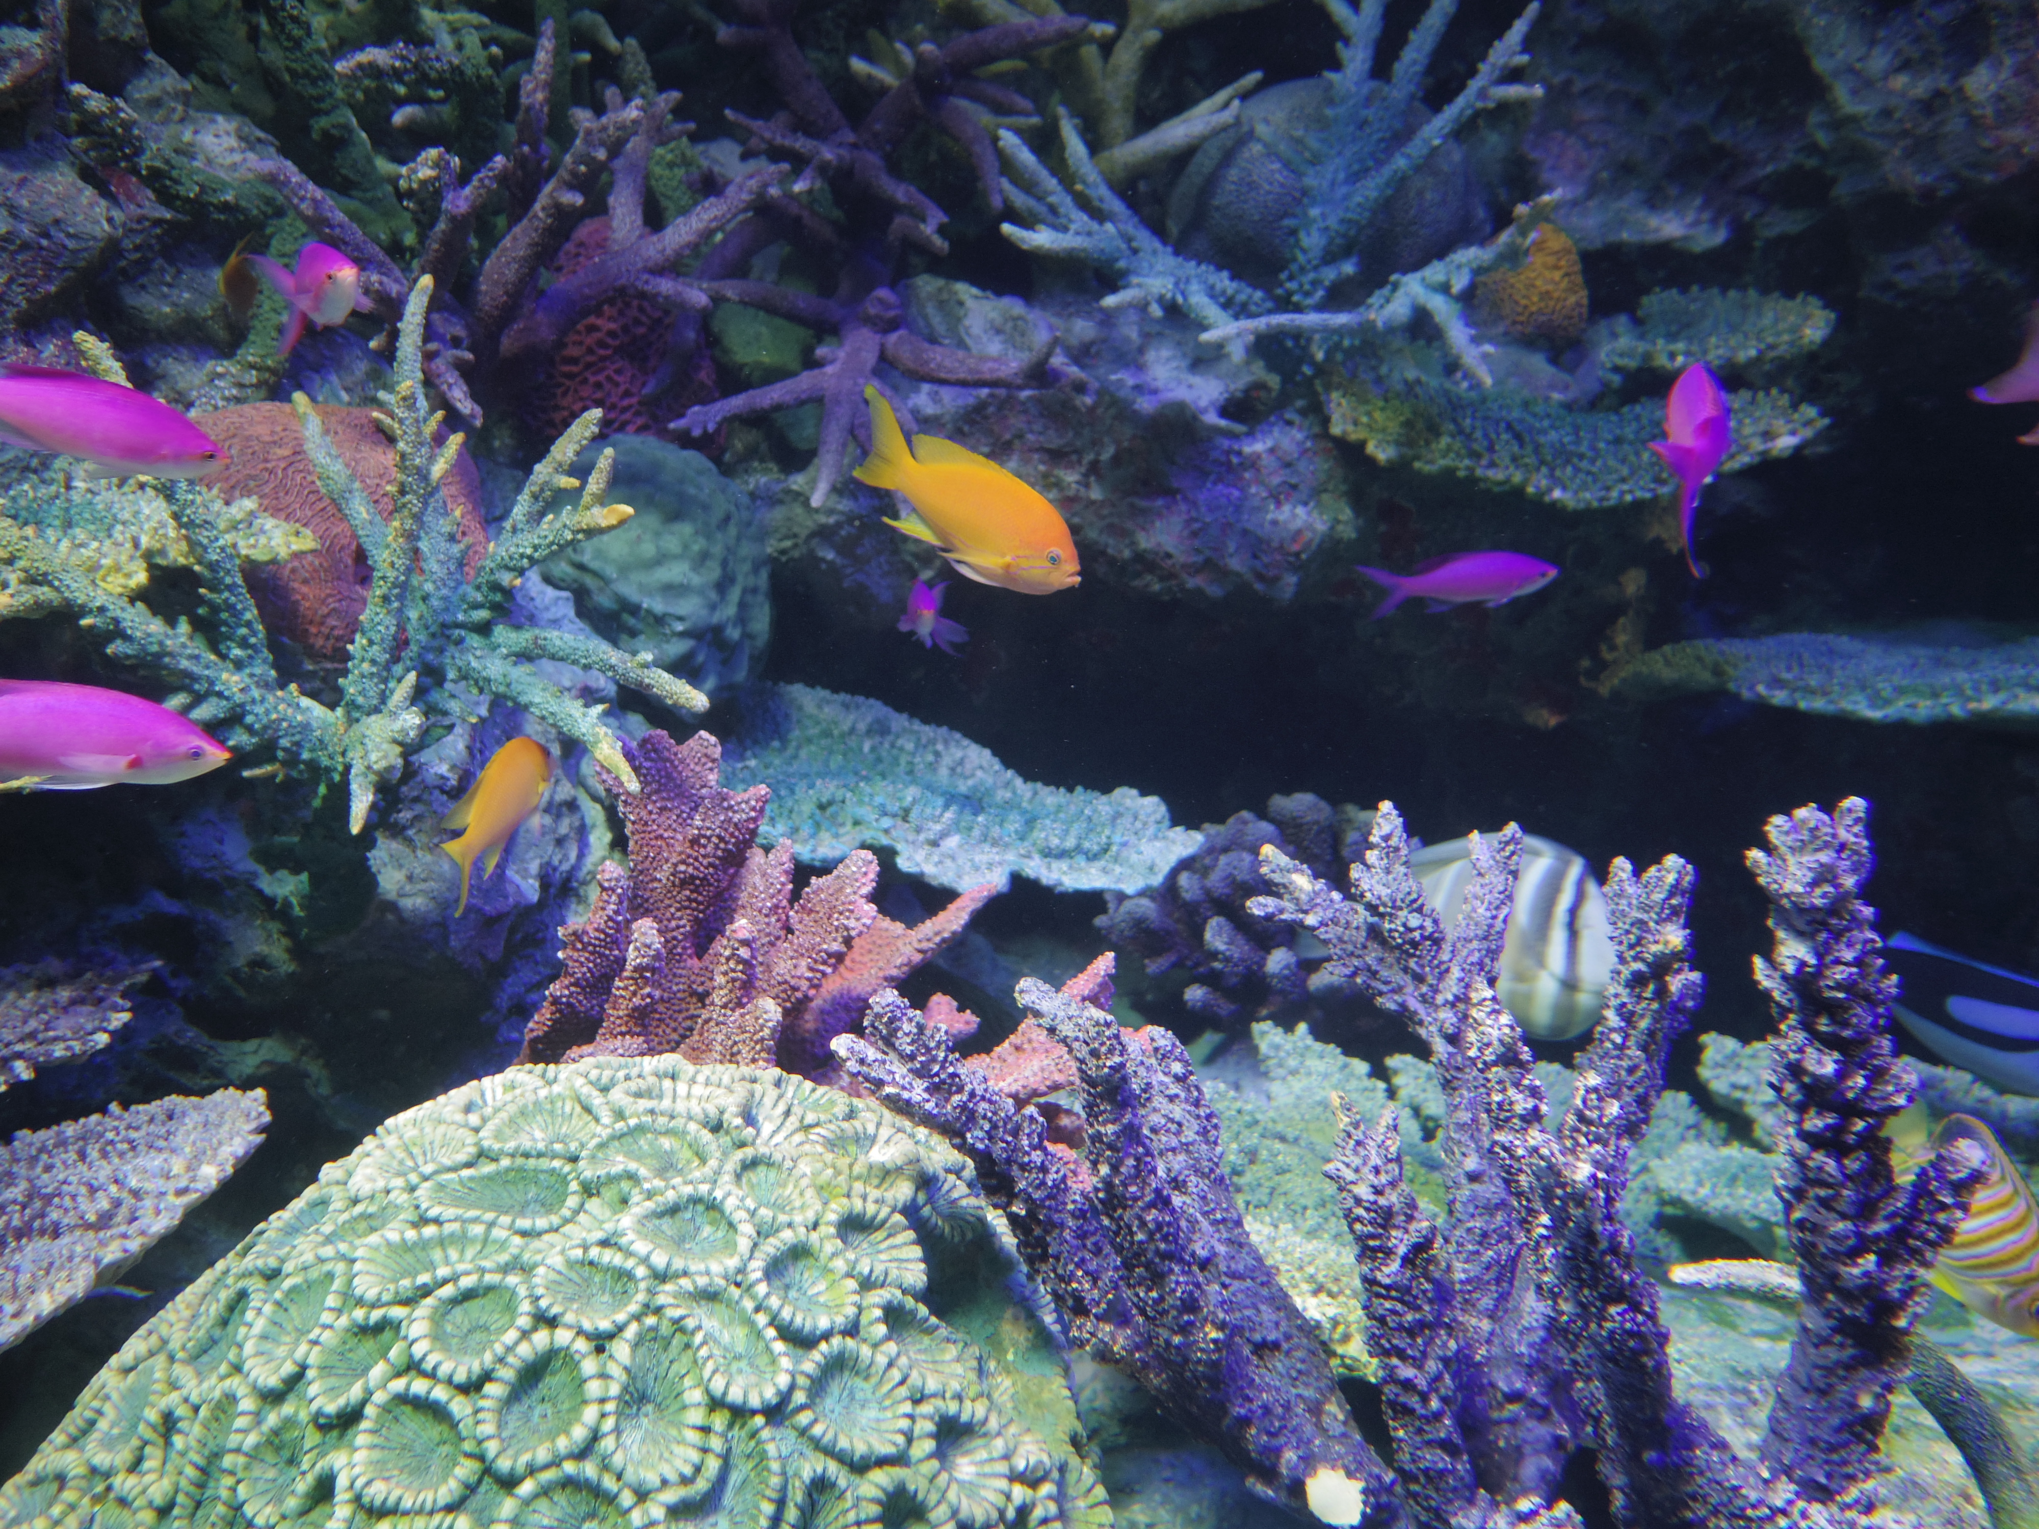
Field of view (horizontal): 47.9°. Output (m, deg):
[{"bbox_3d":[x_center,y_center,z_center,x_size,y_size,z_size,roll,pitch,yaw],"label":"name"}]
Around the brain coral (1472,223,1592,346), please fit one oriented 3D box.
[{"bbox_3d":[0.389,-0.365,1.750,0.090,0.097,0.085,0,12,0],"label":"brain coral"}]

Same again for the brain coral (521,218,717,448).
[{"bbox_3d":[-0.254,-0.275,1.460,0.125,0.145,0.115,0,12,0],"label":"brain coral"}]

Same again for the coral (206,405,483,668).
[{"bbox_3d":[-0.368,-0.126,1.250,0.165,0.145,0.140,0,12,0],"label":"coral"}]

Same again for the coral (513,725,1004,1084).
[{"bbox_3d":[-0.115,0.063,1.000,0.205,0.155,0.150,0,12,0],"label":"coral"}]

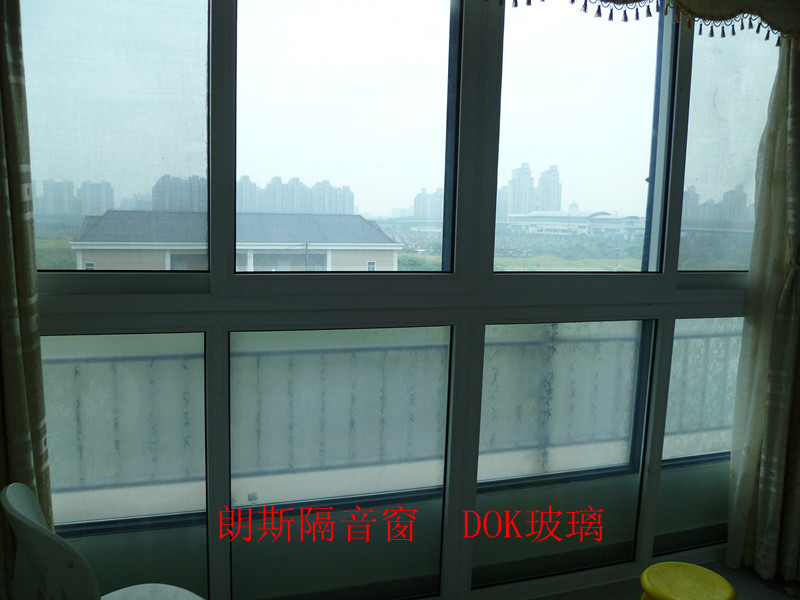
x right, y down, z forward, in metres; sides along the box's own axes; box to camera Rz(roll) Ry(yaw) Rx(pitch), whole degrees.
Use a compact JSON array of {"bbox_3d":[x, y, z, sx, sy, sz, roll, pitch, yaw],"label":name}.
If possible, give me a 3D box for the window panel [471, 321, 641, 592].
[{"bbox_3d":[0.610,0.564,2.410,0.701,0.972,0.030,-1,7,-19],"label":"window panel"}]

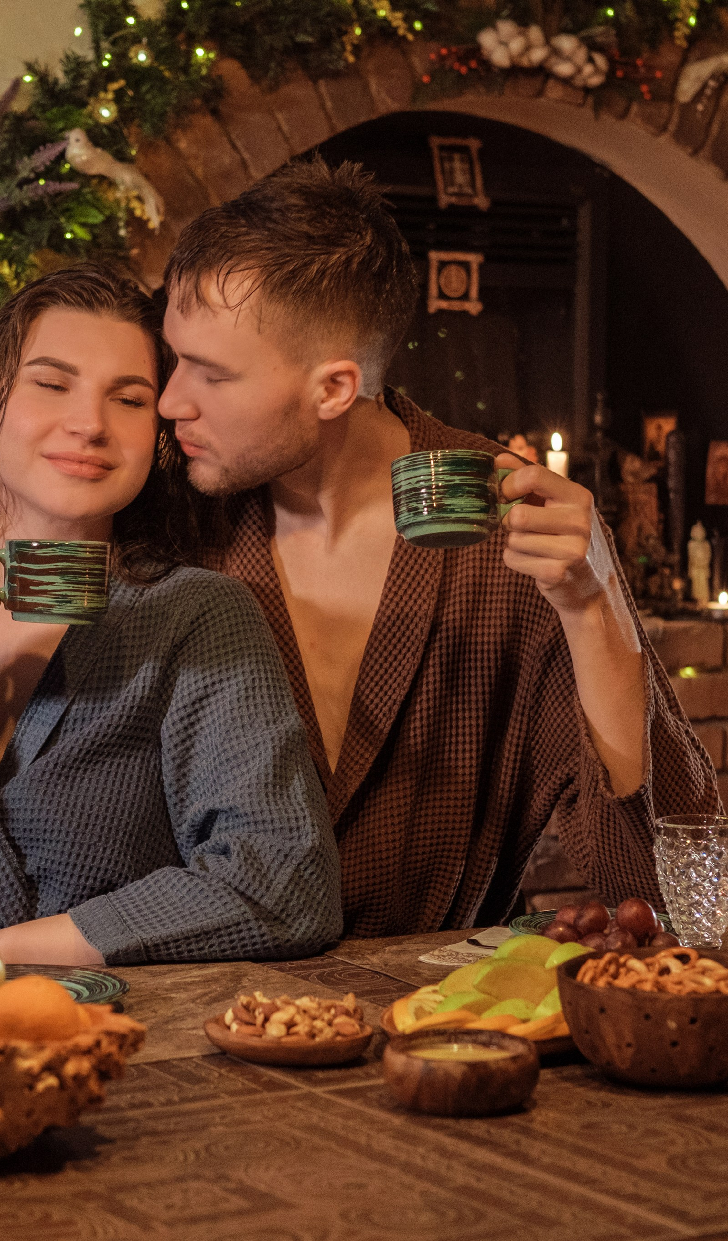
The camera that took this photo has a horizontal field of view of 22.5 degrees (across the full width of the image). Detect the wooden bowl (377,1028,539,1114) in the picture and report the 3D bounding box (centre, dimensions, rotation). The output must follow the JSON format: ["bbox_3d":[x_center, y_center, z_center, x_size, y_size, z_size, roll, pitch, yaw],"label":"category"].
[{"bbox_3d":[0.052,0.243,0.993,0.086,0.033,0.086,0,1,0],"label":"wooden bowl"}]

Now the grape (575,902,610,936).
[{"bbox_3d":[0.173,0.227,1.390,0.027,0.027,0.027,0,1,0],"label":"grape"}]

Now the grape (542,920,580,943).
[{"bbox_3d":[0.148,0.234,1.370,0.028,0.022,0.024,0,1,0],"label":"grape"}]

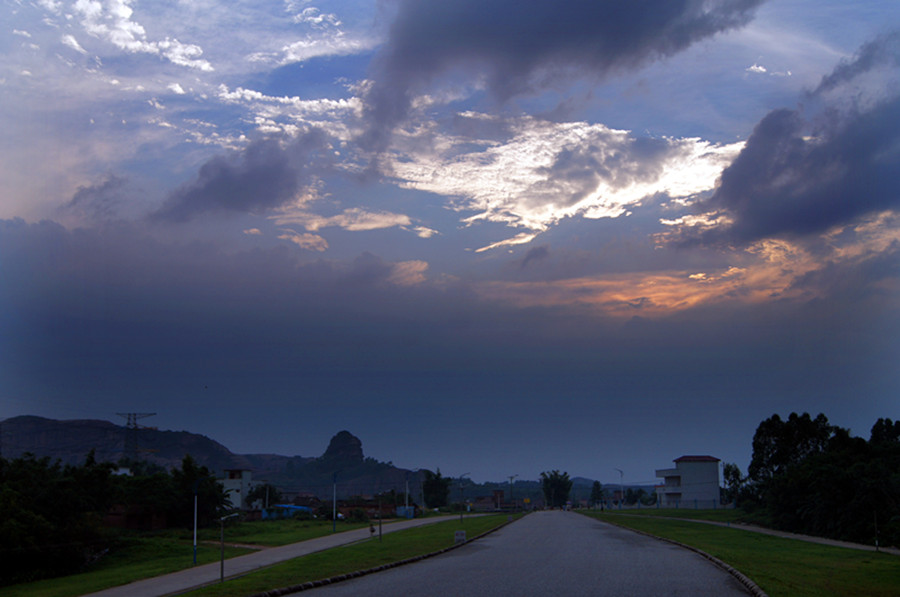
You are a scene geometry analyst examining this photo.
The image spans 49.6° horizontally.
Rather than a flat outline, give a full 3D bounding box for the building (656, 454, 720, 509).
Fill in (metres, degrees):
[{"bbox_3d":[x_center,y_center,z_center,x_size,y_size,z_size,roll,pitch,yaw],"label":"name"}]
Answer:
[{"bbox_3d":[48.170,37.240,197.000,10.000,10.710,10.000,3,-11,-17],"label":"building"}]

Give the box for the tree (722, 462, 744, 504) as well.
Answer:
[{"bbox_3d":[58.250,38.320,200.000,4.520,9.060,4.290,0,-11,0],"label":"tree"}]

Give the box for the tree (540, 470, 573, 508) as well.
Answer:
[{"bbox_3d":[24.680,44.380,225.000,7.510,8.840,7.140,0,-11,0],"label":"tree"}]

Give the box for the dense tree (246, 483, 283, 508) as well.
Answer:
[{"bbox_3d":[-31.440,33.730,165.000,6.100,4.990,5.490,0,-11,0],"label":"dense tree"}]

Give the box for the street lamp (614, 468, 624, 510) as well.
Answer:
[{"bbox_3d":[32.560,36.690,187.000,1.600,7.720,0.400,0,-11,0],"label":"street lamp"}]

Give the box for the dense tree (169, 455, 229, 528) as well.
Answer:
[{"bbox_3d":[-29.650,22.860,115.000,6.970,8.690,6.620,0,-11,0],"label":"dense tree"}]

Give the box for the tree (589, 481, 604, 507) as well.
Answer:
[{"bbox_3d":[32.410,43.240,215.000,3.200,5.740,3.040,0,-11,0],"label":"tree"}]

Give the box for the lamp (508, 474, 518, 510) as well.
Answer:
[{"bbox_3d":[11.220,34.320,172.000,1.700,6.150,0.400,0,-11,0],"label":"lamp"}]

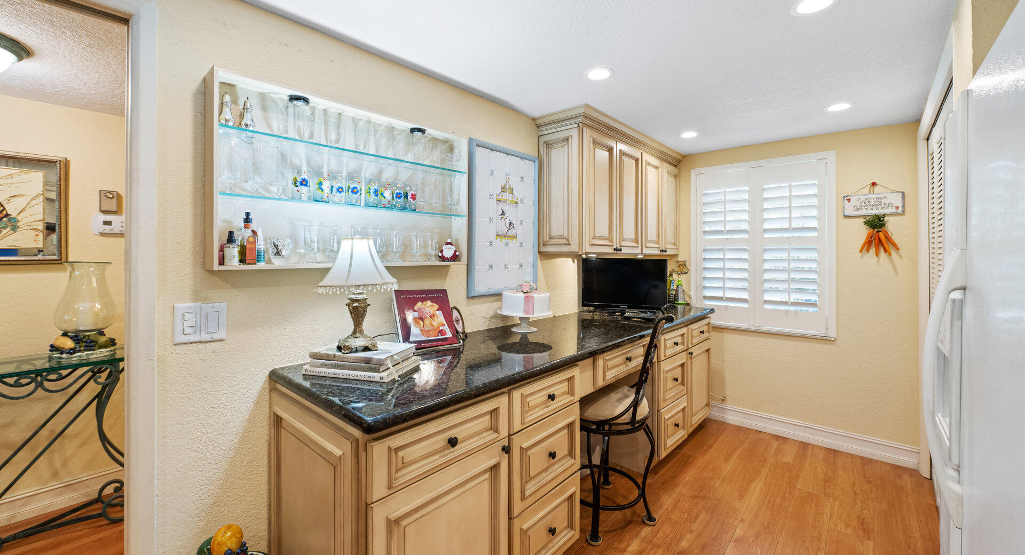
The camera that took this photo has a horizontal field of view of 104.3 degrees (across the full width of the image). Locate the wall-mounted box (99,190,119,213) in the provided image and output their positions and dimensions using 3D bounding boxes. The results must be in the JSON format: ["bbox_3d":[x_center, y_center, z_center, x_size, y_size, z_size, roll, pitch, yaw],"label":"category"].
[{"bbox_3d":[-2.187,-0.412,2.160,0.030,0.115,0.072,2,3,43],"label":"wall-mounted box"}]

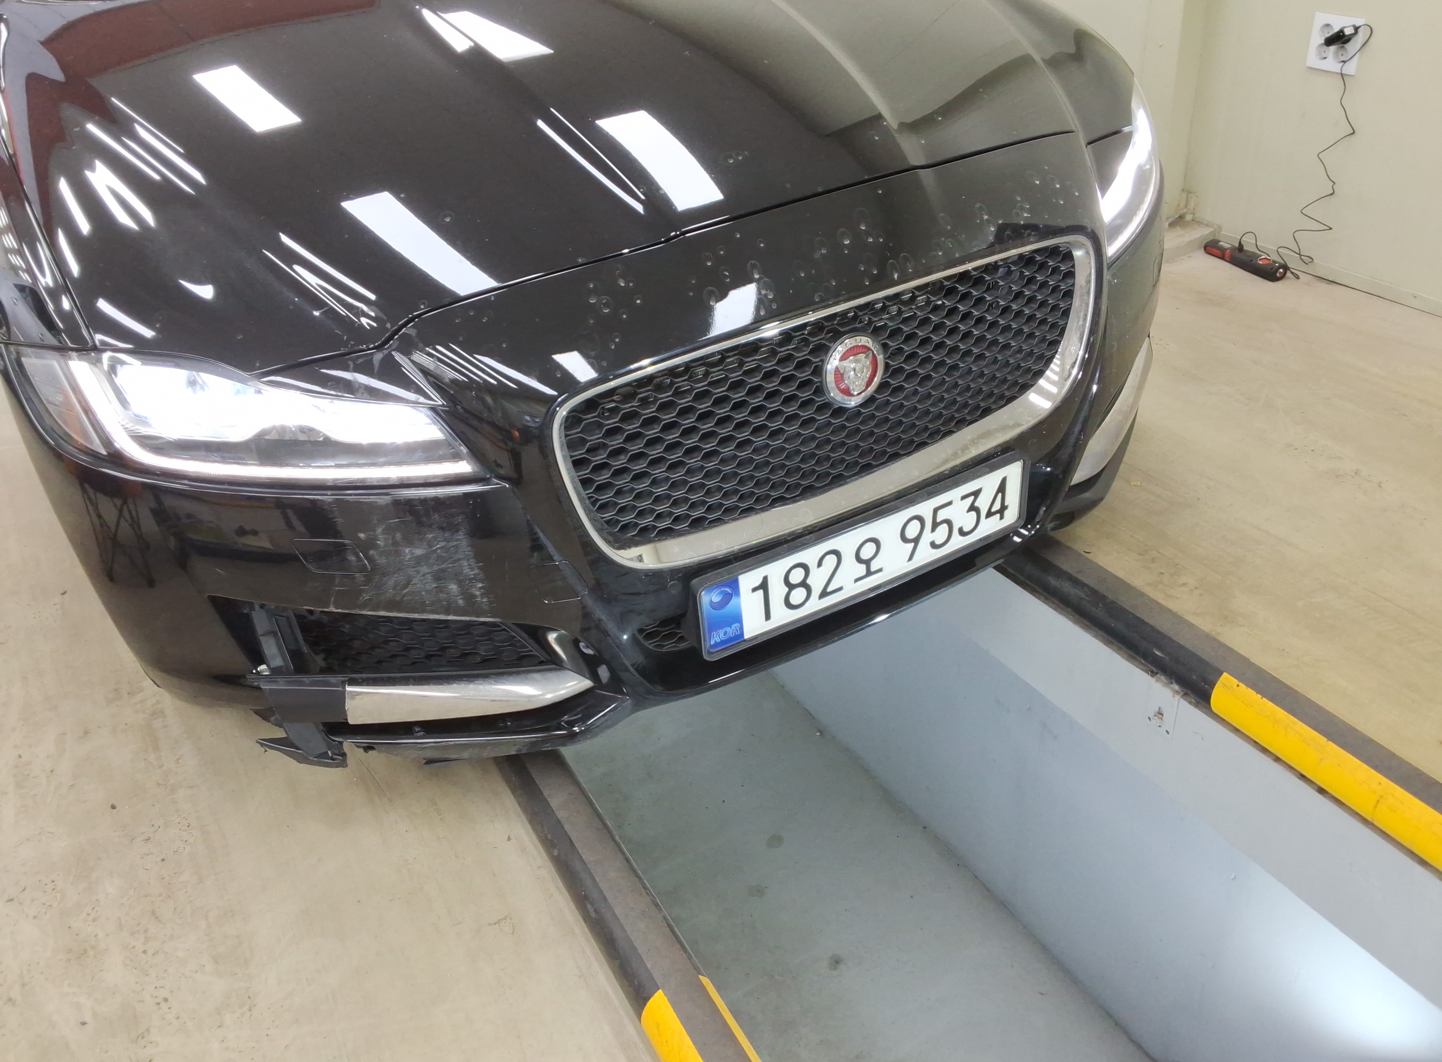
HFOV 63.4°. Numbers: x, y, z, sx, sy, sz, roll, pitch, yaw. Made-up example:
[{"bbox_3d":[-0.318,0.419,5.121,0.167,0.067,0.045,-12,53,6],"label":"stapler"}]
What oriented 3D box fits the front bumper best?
[{"bbox_3d":[0.064,-0.174,1.755,1.850,0.630,0.610,-21,35,-20],"label":"front bumper"}]

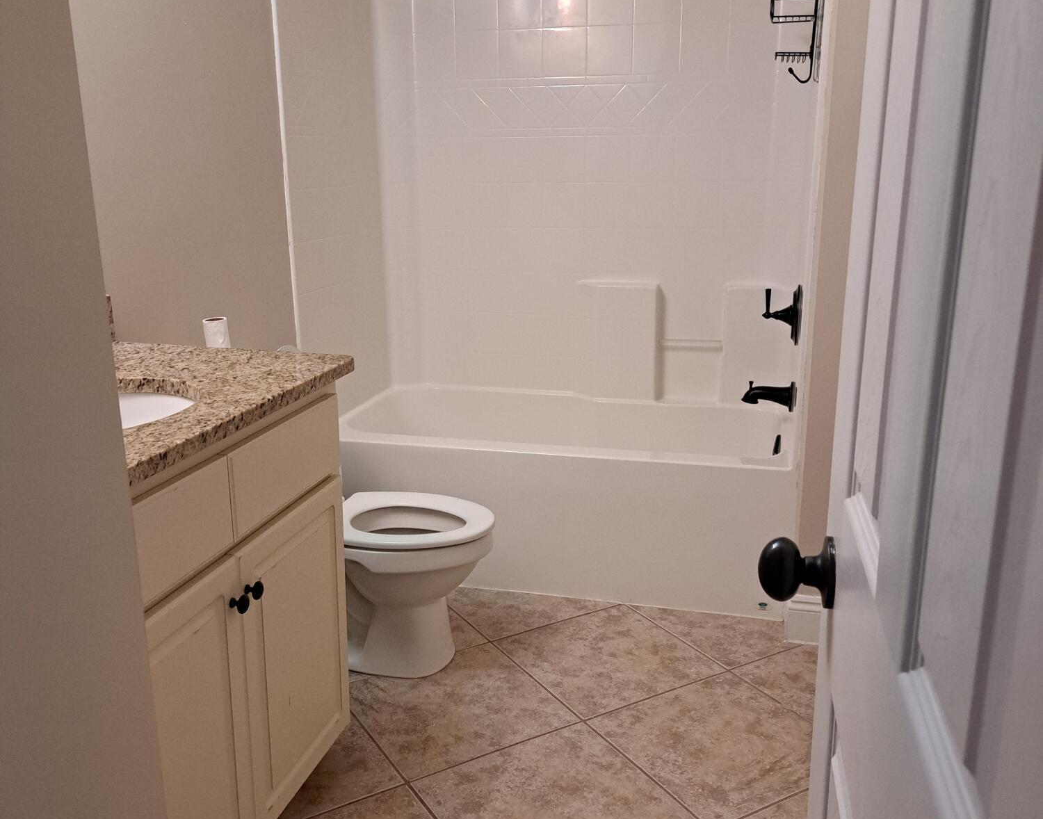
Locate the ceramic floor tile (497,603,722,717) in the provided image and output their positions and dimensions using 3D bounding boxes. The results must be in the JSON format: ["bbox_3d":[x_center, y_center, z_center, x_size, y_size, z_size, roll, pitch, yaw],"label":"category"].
[{"bbox_3d":[0.232,0.679,2.635,0.455,0.010,0.455,-9,16,-30],"label":"ceramic floor tile"}]

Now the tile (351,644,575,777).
[{"bbox_3d":[-0.164,0.739,2.407,0.455,0.010,0.455,-9,16,-30],"label":"tile"}]

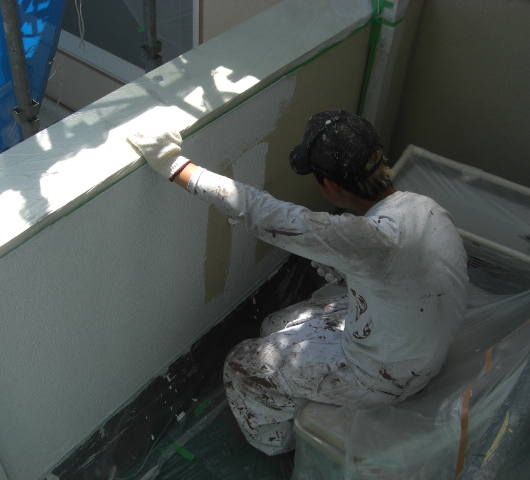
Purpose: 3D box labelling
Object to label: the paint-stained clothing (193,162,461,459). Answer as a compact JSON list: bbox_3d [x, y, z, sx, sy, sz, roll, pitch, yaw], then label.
[{"bbox_3d":[0.187,0.218,2.028,0.780,0.840,0.540,9,44,5],"label":"paint-stained clothing"}]

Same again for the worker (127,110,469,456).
[{"bbox_3d":[0.104,0.149,1.999,0.960,1.050,0.560,9,44,5],"label":"worker"}]

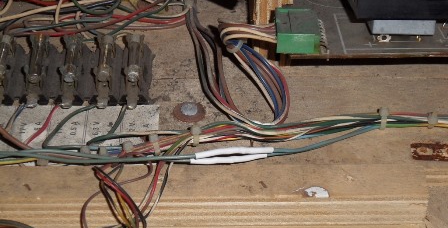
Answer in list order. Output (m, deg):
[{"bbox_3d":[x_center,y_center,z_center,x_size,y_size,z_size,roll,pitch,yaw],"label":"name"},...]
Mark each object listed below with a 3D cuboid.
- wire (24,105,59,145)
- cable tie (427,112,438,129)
[{"bbox_3d":[-0.095,0.006,0.554,0.006,0.005,0.033,16,42,20],"label":"wire"},{"bbox_3d":[0.111,0.003,0.556,0.005,0.008,0.008,-1,38,0],"label":"cable tie"}]

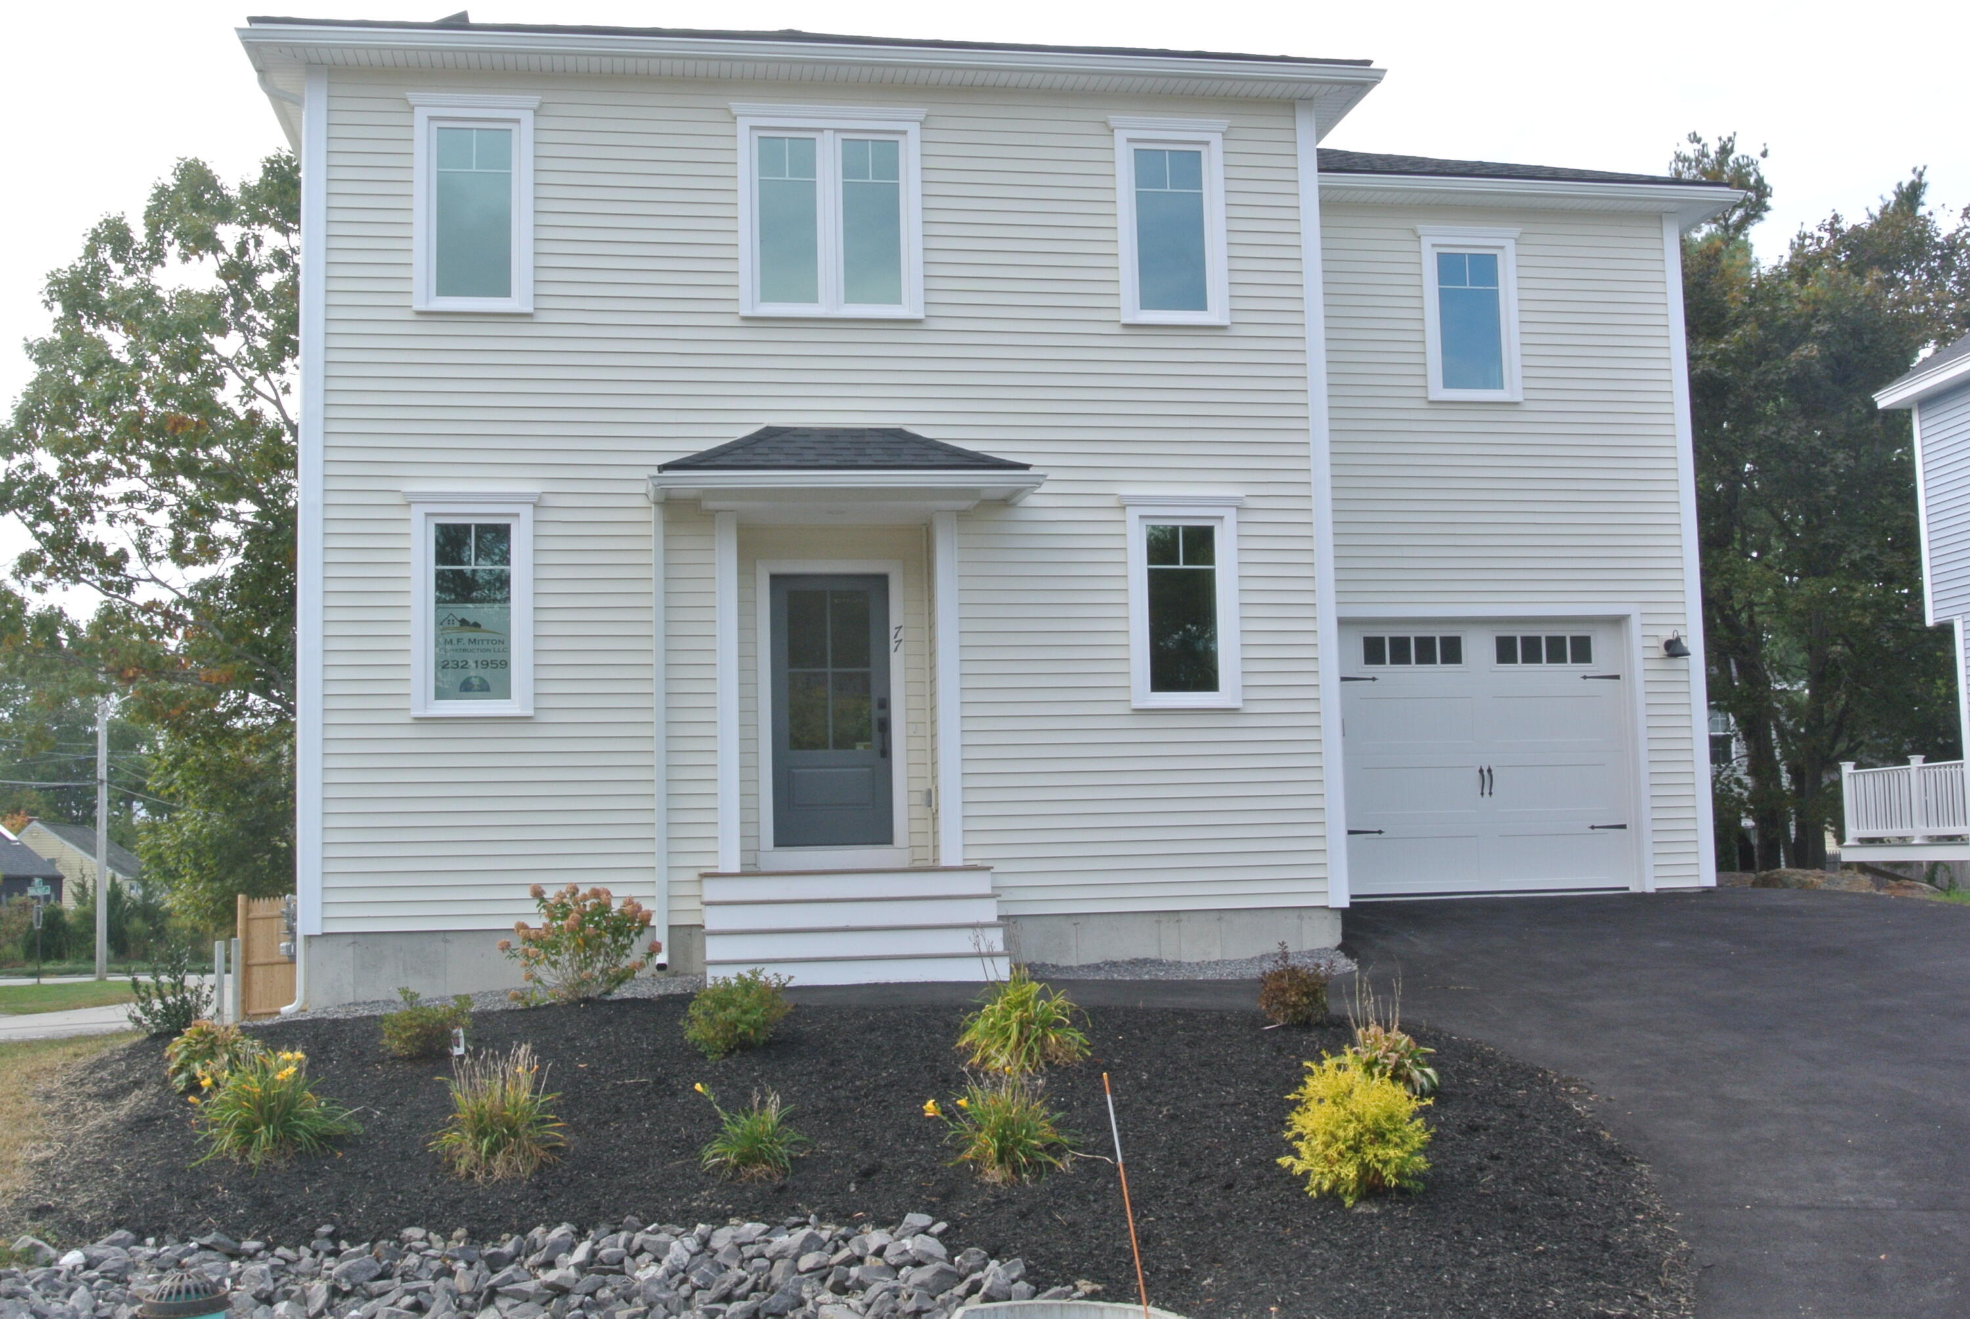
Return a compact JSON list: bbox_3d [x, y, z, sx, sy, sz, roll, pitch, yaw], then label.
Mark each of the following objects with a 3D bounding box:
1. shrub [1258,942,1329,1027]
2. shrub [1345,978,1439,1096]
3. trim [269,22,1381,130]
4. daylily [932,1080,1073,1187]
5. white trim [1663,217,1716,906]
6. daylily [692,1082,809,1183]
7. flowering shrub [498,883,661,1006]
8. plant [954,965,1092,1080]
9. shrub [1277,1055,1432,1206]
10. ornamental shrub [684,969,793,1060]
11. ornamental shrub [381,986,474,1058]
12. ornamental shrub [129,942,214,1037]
[{"bbox_3d":[1.856,1.957,12.848,0.417,0.492,0.417,0,-6,-10],"label":"shrub"},{"bbox_3d":[2.156,1.996,11.313,0.495,0.599,0.500,0,-6,-10],"label":"shrub"},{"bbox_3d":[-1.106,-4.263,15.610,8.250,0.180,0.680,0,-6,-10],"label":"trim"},{"bbox_3d":[0.081,2.143,9.725,0.659,0.465,0.626,0,-6,-10],"label":"daylily"},{"bbox_3d":[6.309,-1.017,19.224,0.169,6.102,0.130,0,-6,-10],"label":"white trim"},{"bbox_3d":[-1.064,2.163,9.785,0.518,0.431,0.492,0,-6,-10],"label":"daylily"},{"bbox_3d":[-2.581,1.806,13.597,1.017,0.737,0.916,0,-6,-10],"label":"flowering shrub"},{"bbox_3d":[0.205,1.959,11.601,0.721,0.581,0.721,-1,-6,0],"label":"plant"},{"bbox_3d":[1.639,2.089,9.483,0.676,0.642,0.676,0,-6,-10],"label":"shrub"},{"bbox_3d":[-1.404,2.015,12.141,0.600,0.493,0.570,0,-6,-10],"label":"ornamental shrub"},{"bbox_3d":[-3.201,2.080,12.240,0.510,0.387,0.459,0,-6,-10],"label":"ornamental shrub"},{"bbox_3d":[-4.886,1.982,12.834,0.507,0.545,0.457,0,-6,-10],"label":"ornamental shrub"}]

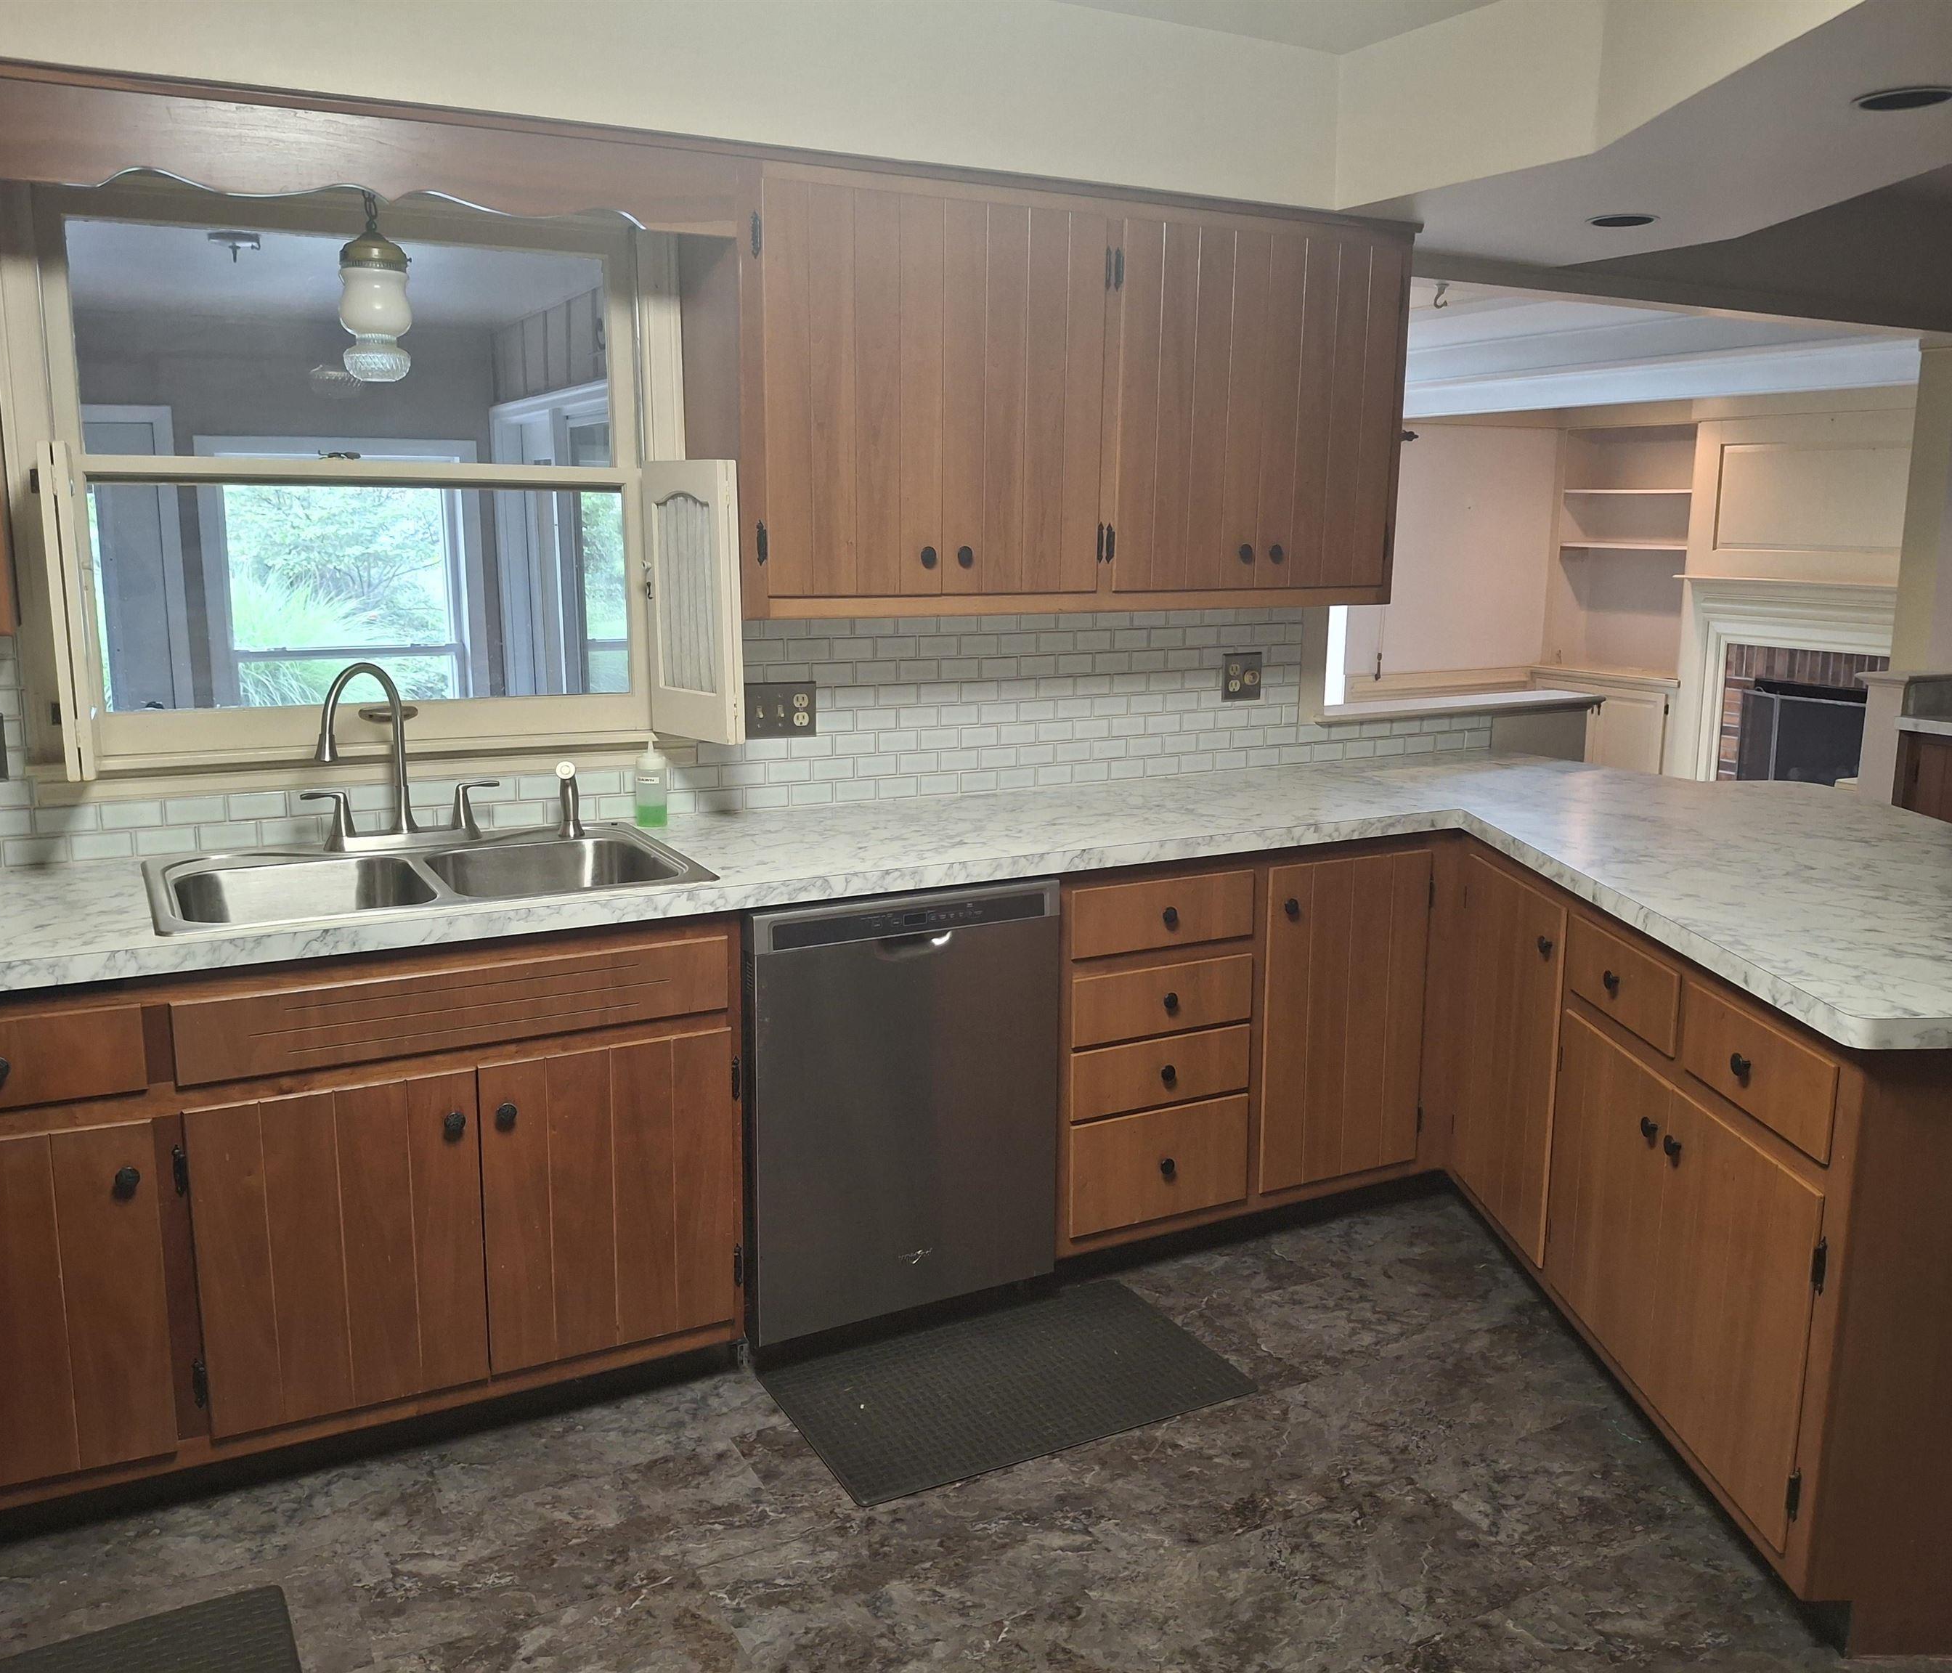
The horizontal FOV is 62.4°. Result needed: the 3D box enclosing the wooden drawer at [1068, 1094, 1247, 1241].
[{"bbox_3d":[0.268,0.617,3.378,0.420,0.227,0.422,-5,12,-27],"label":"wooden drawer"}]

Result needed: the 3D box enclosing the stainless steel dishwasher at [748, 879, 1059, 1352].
[{"bbox_3d":[-0.253,0.458,3.152,0.610,0.813,0.593,-5,12,-27],"label":"stainless steel dishwasher"}]

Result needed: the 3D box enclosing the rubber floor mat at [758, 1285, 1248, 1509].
[{"bbox_3d":[0.056,0.972,2.879,0.781,0.011,0.454,-5,12,-27],"label":"rubber floor mat"}]

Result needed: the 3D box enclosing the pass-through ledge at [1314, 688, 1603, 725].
[{"bbox_3d":[1.255,-0.348,4.356,1.030,0.030,0.230,-5,12,-27],"label":"pass-through ledge"}]

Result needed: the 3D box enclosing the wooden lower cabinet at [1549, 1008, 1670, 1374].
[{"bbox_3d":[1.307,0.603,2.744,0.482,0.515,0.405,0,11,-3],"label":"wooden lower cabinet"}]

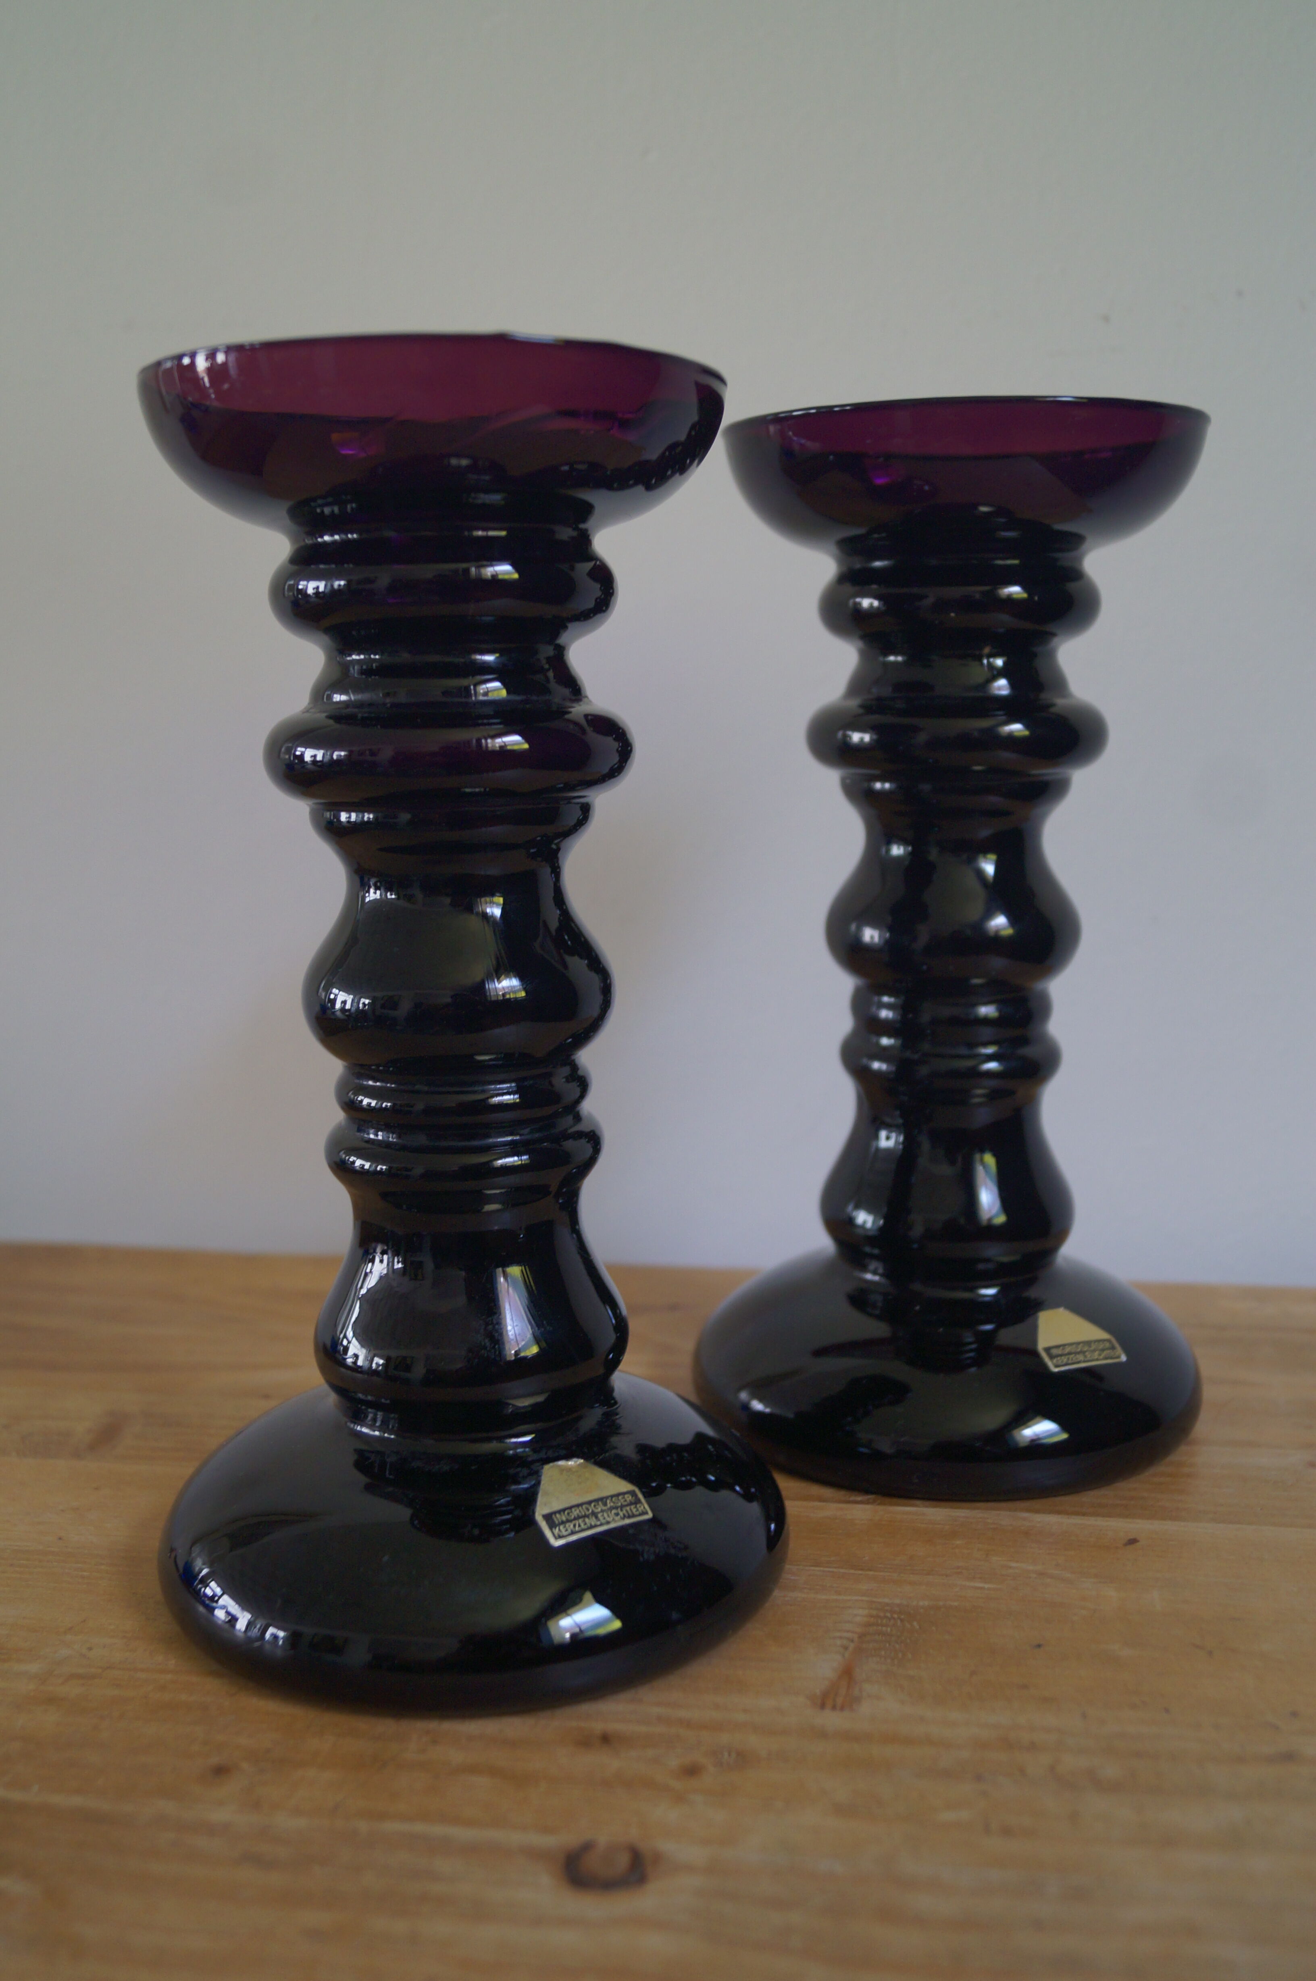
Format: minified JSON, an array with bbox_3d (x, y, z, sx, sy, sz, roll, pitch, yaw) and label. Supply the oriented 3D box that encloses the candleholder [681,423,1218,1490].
[{"bbox_3d":[0.068,-0.008,0.458,0.120,0.239,0.120,-1,10,0],"label":"candleholder"}]

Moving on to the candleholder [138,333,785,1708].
[{"bbox_3d":[-0.037,0.008,0.375,0.121,0.239,0.121,-1,10,0],"label":"candleholder"}]

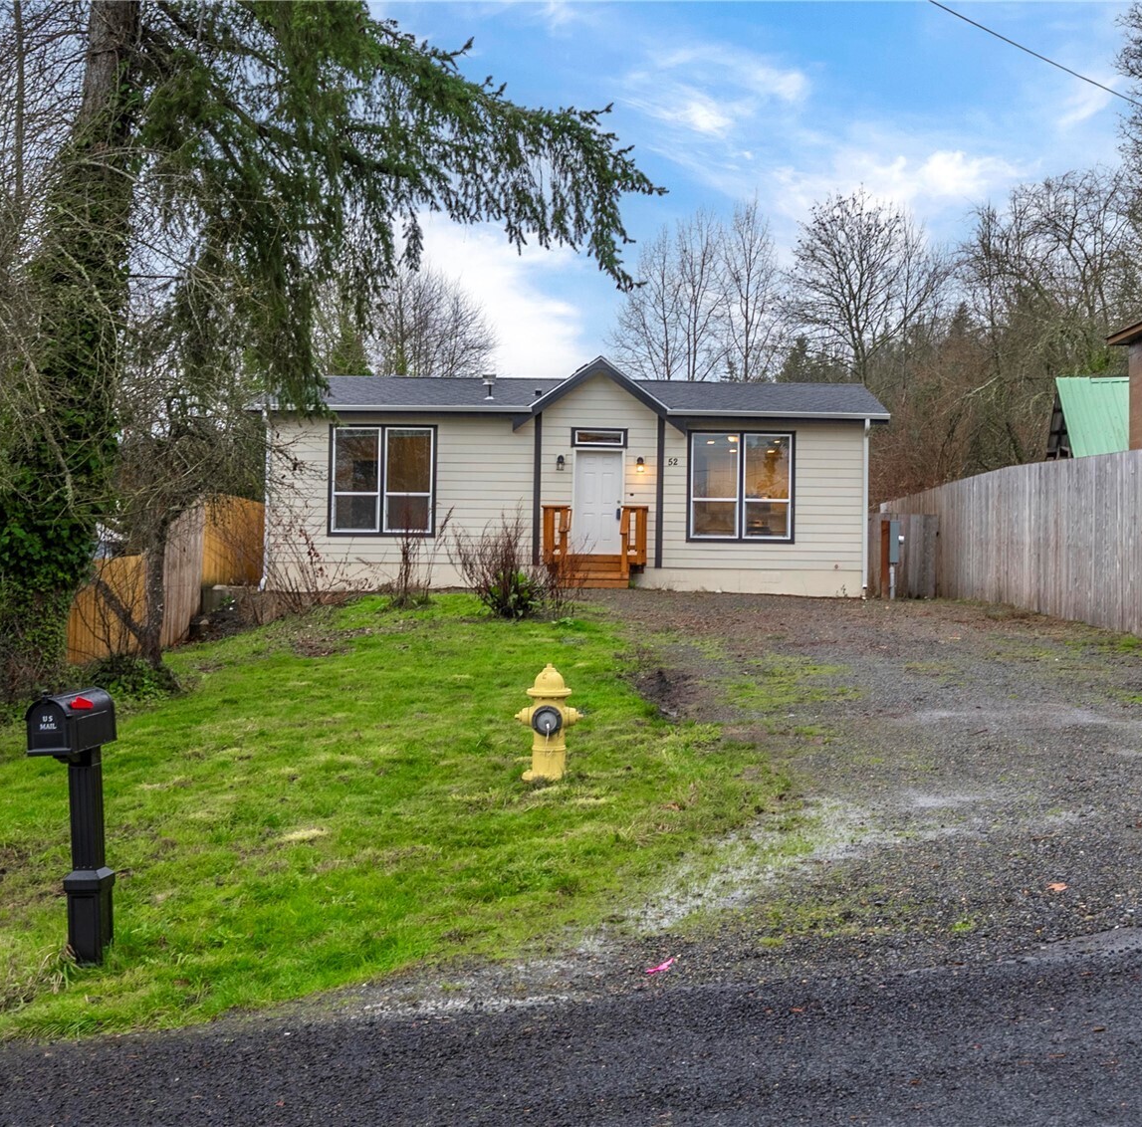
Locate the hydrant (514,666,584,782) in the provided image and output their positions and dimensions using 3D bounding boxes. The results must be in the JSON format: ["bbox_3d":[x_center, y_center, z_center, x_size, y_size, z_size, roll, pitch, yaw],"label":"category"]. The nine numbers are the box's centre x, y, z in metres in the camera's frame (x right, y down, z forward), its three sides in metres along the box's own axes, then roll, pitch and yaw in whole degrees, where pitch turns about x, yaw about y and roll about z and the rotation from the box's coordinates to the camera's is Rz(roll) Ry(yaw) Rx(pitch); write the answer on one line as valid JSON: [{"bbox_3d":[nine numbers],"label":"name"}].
[{"bbox_3d":[-0.142,1.010,7.150,0.440,0.745,0.410,1,-1,2],"label":"hydrant"}]

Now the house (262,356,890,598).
[{"bbox_3d":[0.040,-1.780,25.700,12.350,4.850,8.200,1,-1,2],"label":"house"}]

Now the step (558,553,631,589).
[{"bbox_3d":[0.420,0.140,21.250,1.350,0.660,1.200,1,-1,2],"label":"step"}]

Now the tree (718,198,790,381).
[{"bbox_3d":[8.030,-7.800,50.000,3.400,16.800,3.400,1,-1,0],"label":"tree"}]

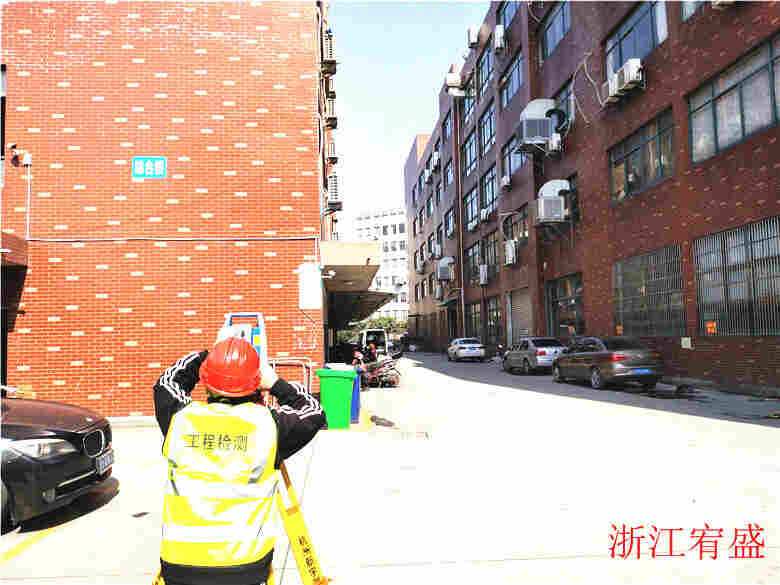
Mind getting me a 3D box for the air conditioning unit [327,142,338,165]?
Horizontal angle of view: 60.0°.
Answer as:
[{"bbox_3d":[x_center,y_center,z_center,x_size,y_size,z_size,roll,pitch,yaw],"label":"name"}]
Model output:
[{"bbox_3d":[-2.228,-5.385,26.262,0.310,0.630,0.800,-1,-4,-4],"label":"air conditioning unit"}]

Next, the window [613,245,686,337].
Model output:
[{"bbox_3d":[8.648,0.089,22.823,0.150,2.780,5.150,-1,-4,-4],"label":"window"}]

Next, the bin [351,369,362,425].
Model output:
[{"bbox_3d":[-0.904,1.986,13.064,0.730,1.060,0.580,-1,-4,-4],"label":"bin"}]

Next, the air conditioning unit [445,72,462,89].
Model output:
[{"bbox_3d":[5.045,-16.752,53.290,1.050,1.050,1.050,-1,-4,-4],"label":"air conditioning unit"}]

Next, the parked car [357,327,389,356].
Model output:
[{"bbox_3d":[-1.113,3.861,47.185,1.750,2.100,4.700,-1,-4,-4],"label":"parked car"}]

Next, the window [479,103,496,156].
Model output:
[{"bbox_3d":[6.681,-10.998,45.997,0.150,2.650,4.500,-1,-4,-4],"label":"window"}]

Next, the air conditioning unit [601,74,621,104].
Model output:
[{"bbox_3d":[8.095,-7.411,24.320,0.330,0.700,0.850,-1,-4,-4],"label":"air conditioning unit"}]

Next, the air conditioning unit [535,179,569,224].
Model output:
[{"bbox_3d":[7.159,-4.078,29.965,1.250,1.700,1.100,-1,-4,-4],"label":"air conditioning unit"}]

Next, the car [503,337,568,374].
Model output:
[{"bbox_3d":[6.324,2.738,29.653,1.770,1.480,4.550,-1,-4,-7],"label":"car"}]

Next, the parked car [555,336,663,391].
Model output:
[{"bbox_3d":[6.595,2.129,21.072,1.790,1.480,4.600,-1,-4,-9],"label":"parked car"}]

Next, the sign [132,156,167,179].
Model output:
[{"bbox_3d":[-4.558,-2.369,12.812,0.640,0.405,0.030,-1,-4,-4],"label":"sign"}]

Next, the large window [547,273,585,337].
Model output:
[{"bbox_3d":[8.033,0.648,31.014,0.150,2.750,5.150,-1,-4,-4],"label":"large window"}]

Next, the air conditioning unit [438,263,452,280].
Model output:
[{"bbox_3d":[4.911,-1.808,61.290,1.150,1.350,1.100,-1,-4,-4],"label":"air conditioning unit"}]

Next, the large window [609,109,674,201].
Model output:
[{"bbox_3d":[8.556,-4.499,23.163,0.150,2.080,4.850,-1,-4,-4],"label":"large window"}]

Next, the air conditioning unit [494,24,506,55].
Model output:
[{"bbox_3d":[6.685,-15.466,41.081,0.380,1.350,0.950,-1,-4,-4],"label":"air conditioning unit"}]

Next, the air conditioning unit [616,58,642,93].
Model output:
[{"bbox_3d":[7.969,-7.217,22.528,0.350,0.680,0.880,-1,-4,-4],"label":"air conditioning unit"}]

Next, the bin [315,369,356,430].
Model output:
[{"bbox_3d":[-0.958,1.936,12.310,0.730,1.060,0.580,-1,-4,-4],"label":"bin"}]

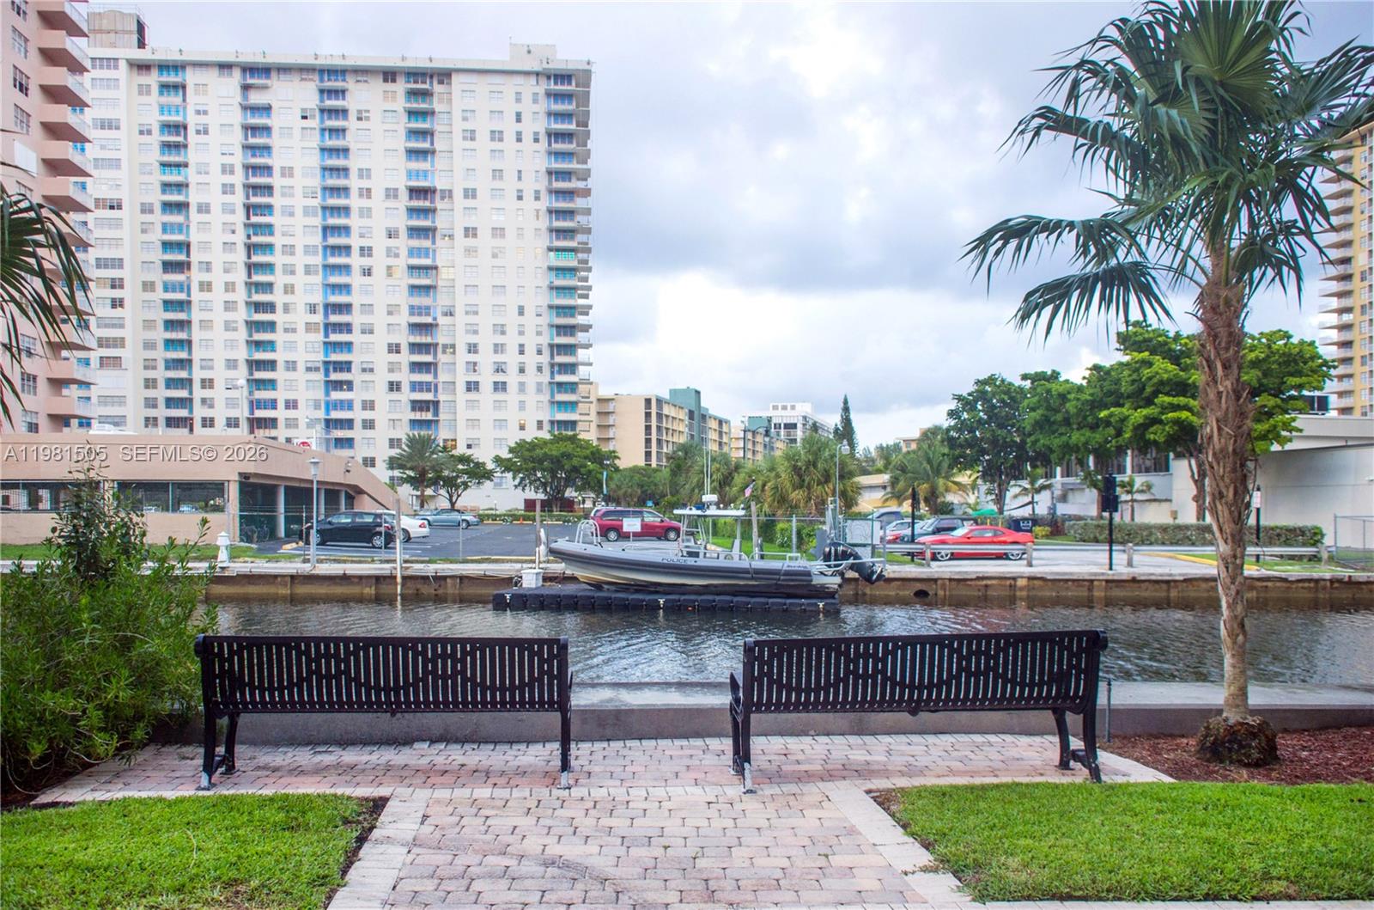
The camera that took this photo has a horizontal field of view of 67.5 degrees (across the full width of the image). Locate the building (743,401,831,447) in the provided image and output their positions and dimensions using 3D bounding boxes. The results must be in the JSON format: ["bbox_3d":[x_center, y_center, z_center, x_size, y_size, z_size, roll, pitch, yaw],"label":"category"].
[{"bbox_3d":[40.000,2.500,410.000,24.000,38.000,52.000,0,-2,13],"label":"building"}]

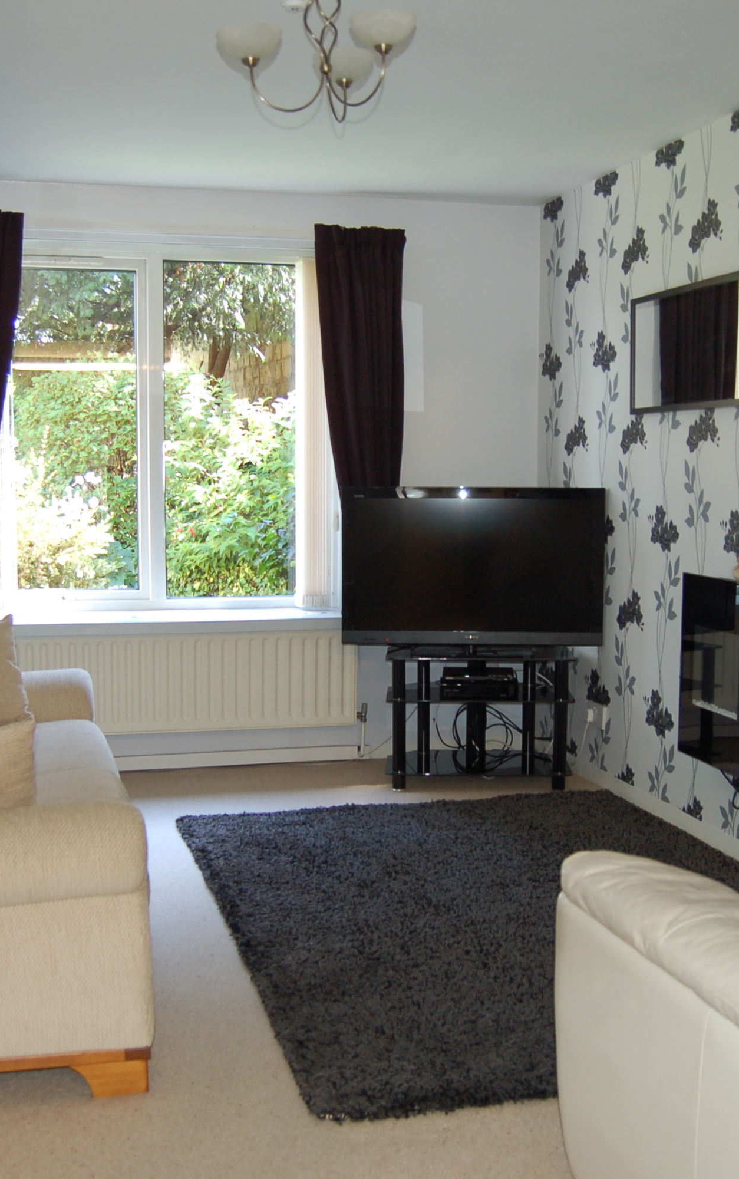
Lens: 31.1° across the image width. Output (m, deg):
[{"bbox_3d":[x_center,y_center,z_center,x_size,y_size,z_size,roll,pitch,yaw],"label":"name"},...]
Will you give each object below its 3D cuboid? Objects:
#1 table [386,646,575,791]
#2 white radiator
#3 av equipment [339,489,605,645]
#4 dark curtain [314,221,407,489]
[{"bbox_3d":[0.424,0.519,5.459,0.770,0.531,0.420,1,5,-2],"label":"table"},{"bbox_3d":[-0.803,0.381,5.535,1.550,0.420,0.100,-1,5,-15],"label":"white radiator"},{"bbox_3d":[0.403,-0.090,5.215,1.020,0.613,0.090,1,5,1],"label":"av equipment"},{"bbox_3d":[-0.050,-0.707,5.625,0.400,1.600,0.120,-1,5,-15],"label":"dark curtain"}]

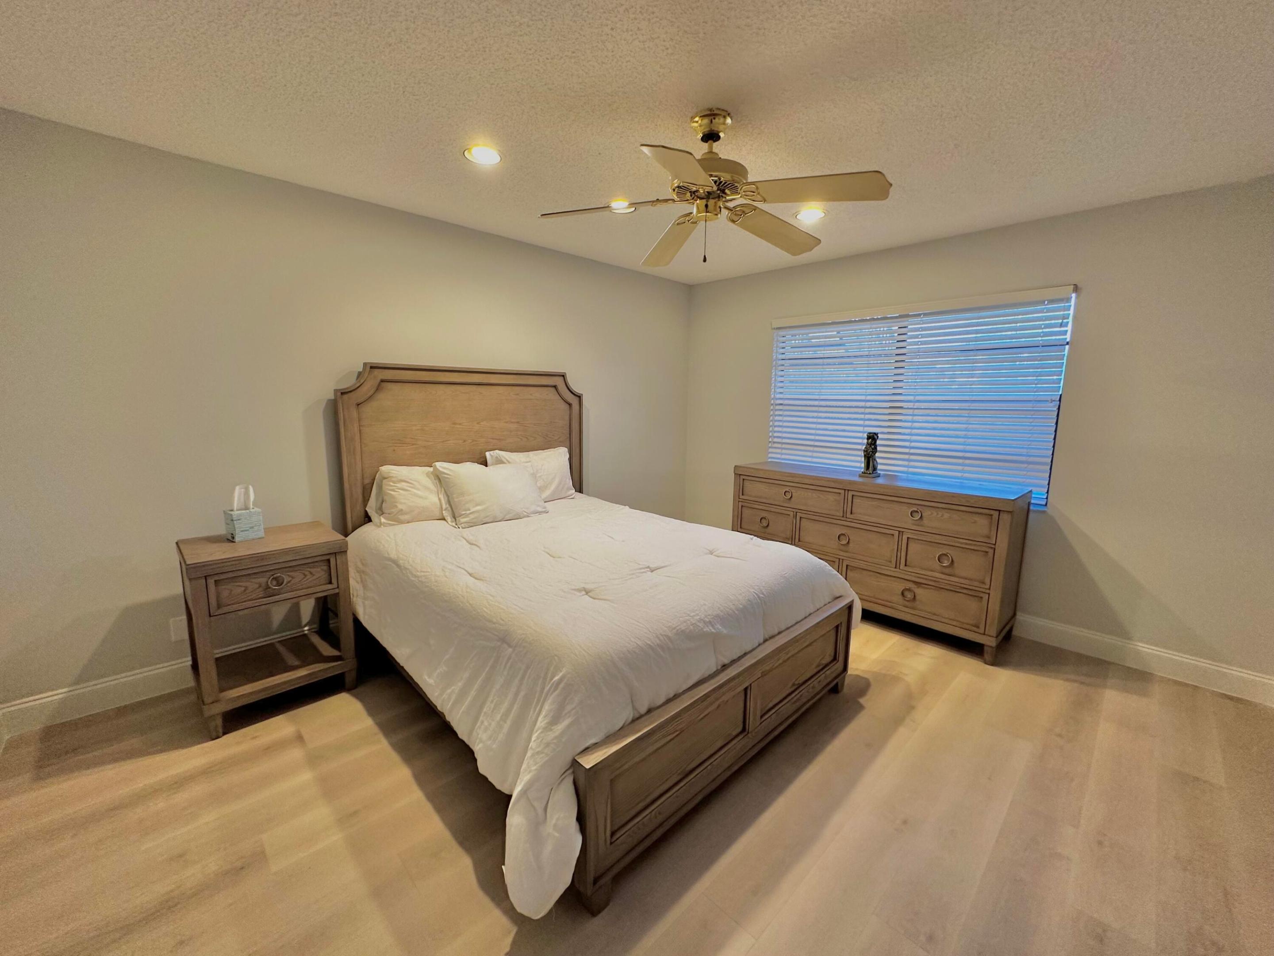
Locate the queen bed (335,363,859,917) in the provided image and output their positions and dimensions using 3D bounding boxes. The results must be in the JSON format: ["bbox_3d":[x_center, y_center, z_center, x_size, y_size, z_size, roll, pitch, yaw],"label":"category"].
[{"bbox_3d":[-0.289,0.229,2.598,1.693,1.572,2.145,-8,12,-44],"label":"queen bed"}]

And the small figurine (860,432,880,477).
[{"bbox_3d":[1.558,-0.151,3.423,0.092,0.291,0.094,-8,12,-44],"label":"small figurine"}]

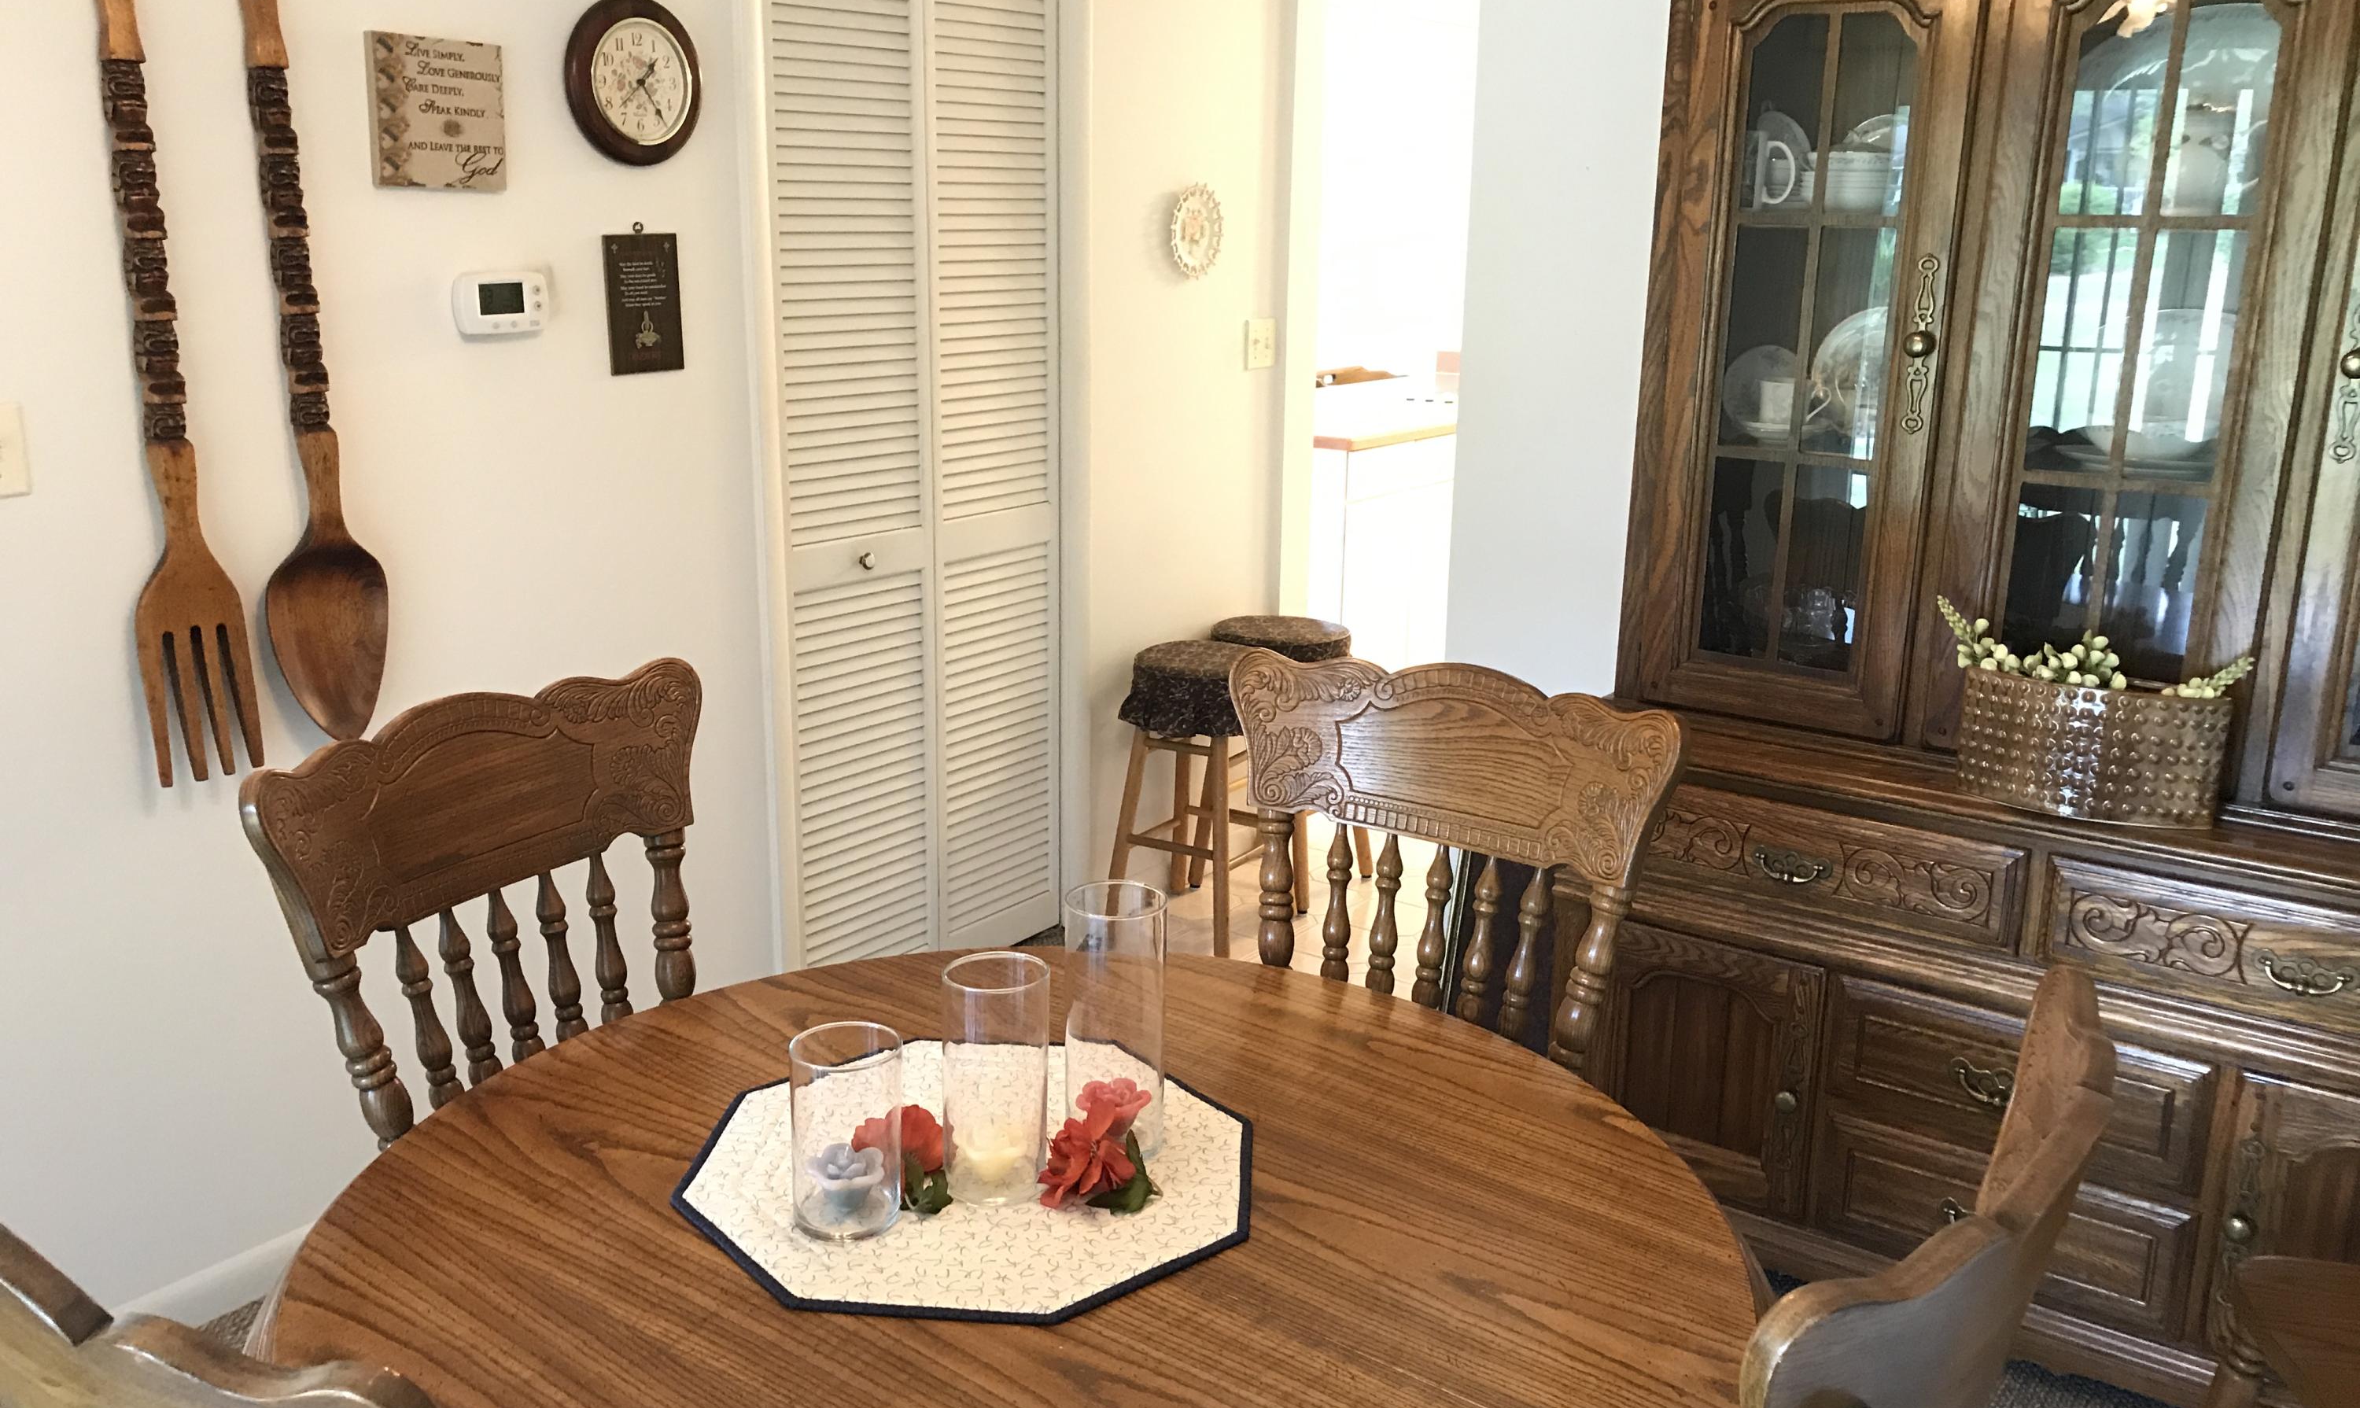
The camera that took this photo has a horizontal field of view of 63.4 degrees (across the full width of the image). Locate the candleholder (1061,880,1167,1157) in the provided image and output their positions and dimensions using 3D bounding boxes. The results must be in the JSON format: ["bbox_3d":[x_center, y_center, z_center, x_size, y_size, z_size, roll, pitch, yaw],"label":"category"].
[{"bbox_3d":[-0.059,0.291,1.749,0.092,0.238,0.092,1,15,0],"label":"candleholder"}]

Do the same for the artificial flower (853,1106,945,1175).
[{"bbox_3d":[-0.232,0.367,1.608,0.076,0.060,0.065,-12,20,-41],"label":"artificial flower"}]

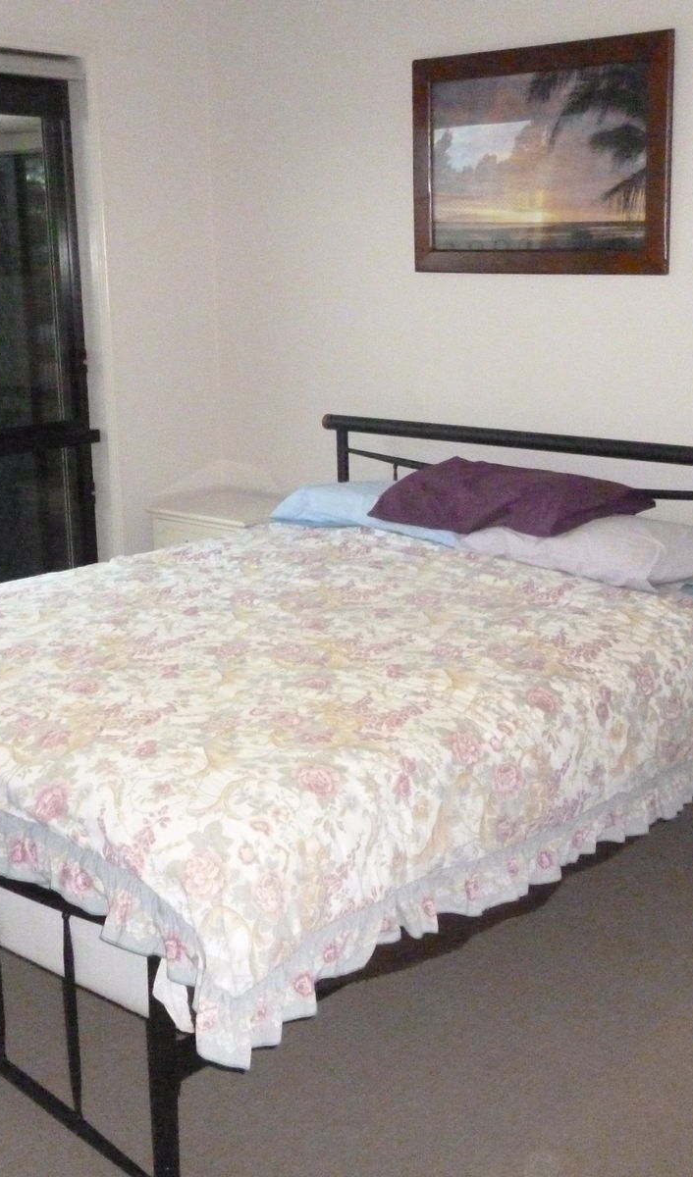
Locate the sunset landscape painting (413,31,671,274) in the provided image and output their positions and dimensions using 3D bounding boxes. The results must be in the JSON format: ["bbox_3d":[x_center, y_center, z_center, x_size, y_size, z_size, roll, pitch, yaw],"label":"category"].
[{"bbox_3d":[0.538,-1.220,3.643,0.849,0.609,0.030,12,19,40],"label":"sunset landscape painting"}]

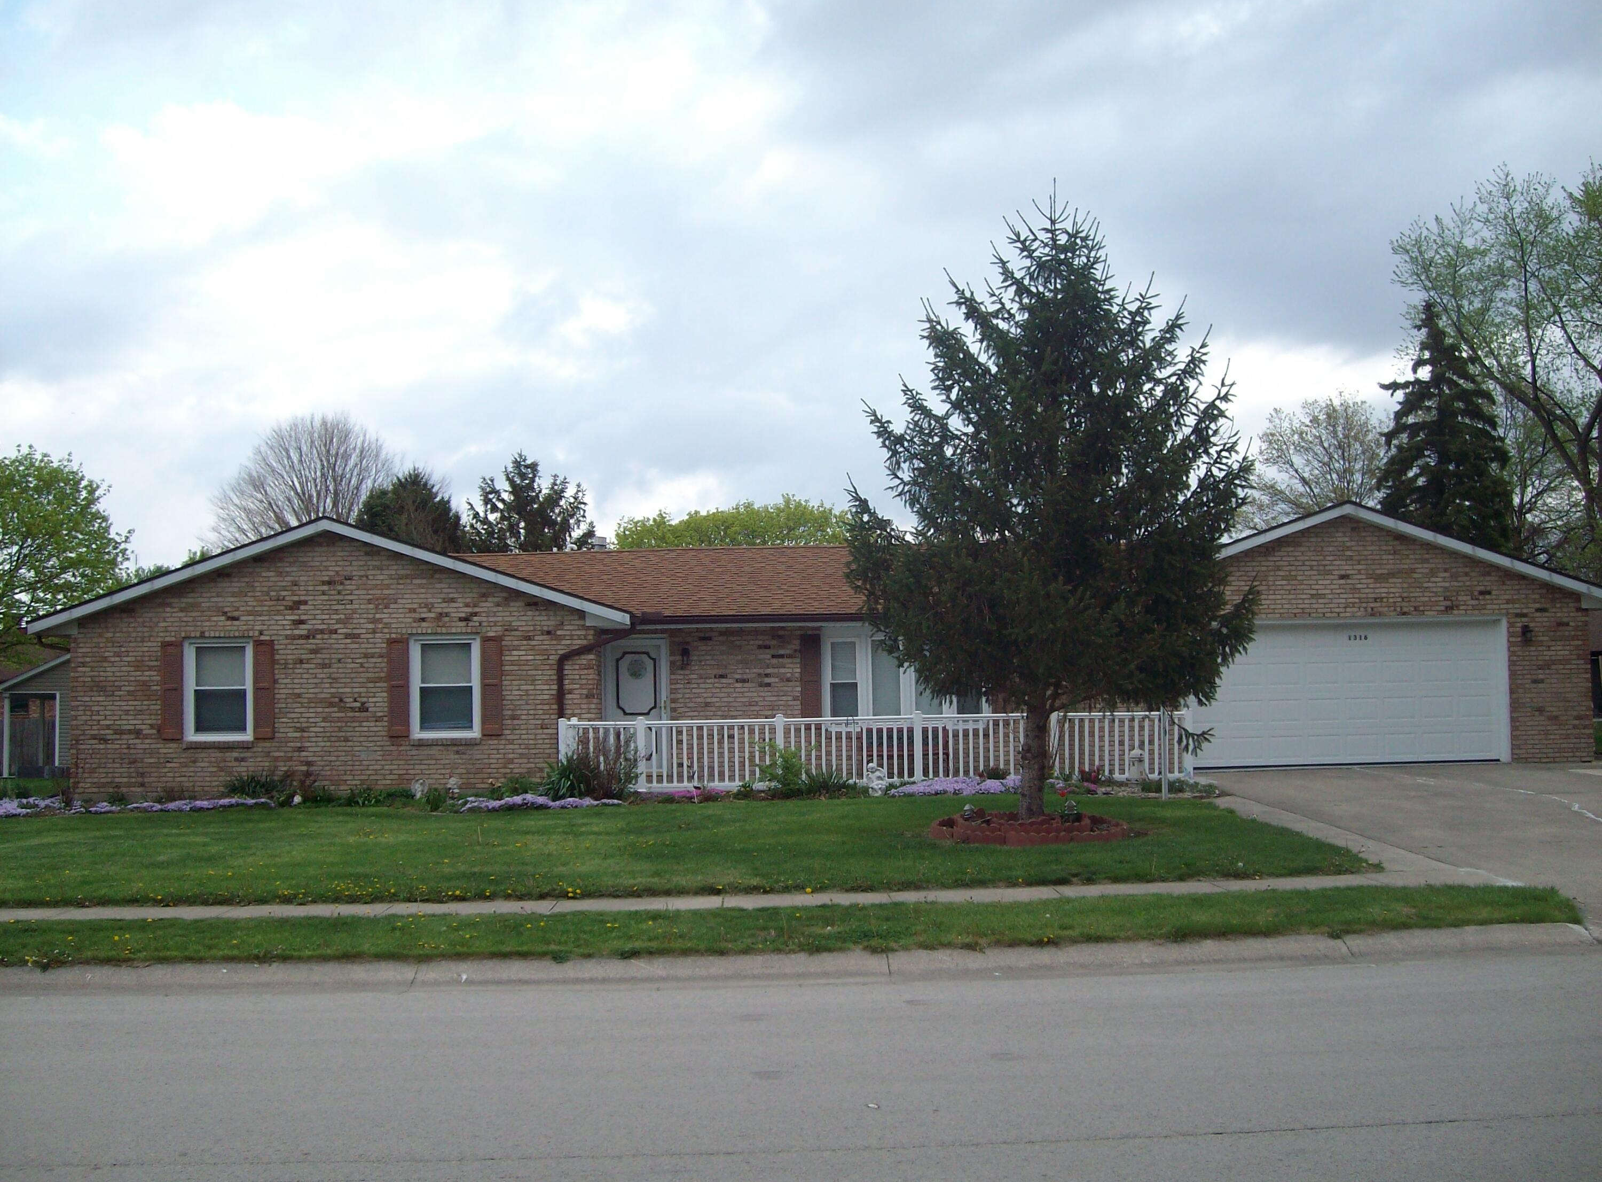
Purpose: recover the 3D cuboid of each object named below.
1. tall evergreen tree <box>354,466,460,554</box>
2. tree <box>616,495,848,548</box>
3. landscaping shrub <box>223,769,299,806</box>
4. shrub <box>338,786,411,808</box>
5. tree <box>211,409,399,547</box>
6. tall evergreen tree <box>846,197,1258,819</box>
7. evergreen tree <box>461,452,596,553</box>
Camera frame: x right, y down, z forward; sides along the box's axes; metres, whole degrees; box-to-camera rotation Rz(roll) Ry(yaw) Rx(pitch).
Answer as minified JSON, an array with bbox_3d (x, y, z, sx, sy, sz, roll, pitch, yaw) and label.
[{"bbox_3d":[-10.242,0.274,42.833,3.600,7.103,3.600,-1,-3,-2],"label":"tall evergreen tree"},{"bbox_3d":[-1.081,0.545,42.855,7.600,6.181,7.000,-1,-3,-2],"label":"tree"},{"bbox_3d":[-7.277,2.653,21.800,1.020,0.500,0.750,-1,-3,-2],"label":"landscaping shrub"},{"bbox_3d":[-5.657,2.724,21.500,0.950,0.320,0.600,-1,-3,-2],"label":"shrub"},{"bbox_3d":[-16.017,-0.747,53.756,8.200,10.411,8.000,-1,-3,-2],"label":"tree"},{"bbox_3d":[2.430,-0.896,15.755,4.000,6.166,3.900,-1,-3,-2],"label":"tall evergreen tree"},{"bbox_3d":[-7.417,0.008,43.821,4.600,7.608,4.600,-1,-3,-2],"label":"evergreen tree"}]

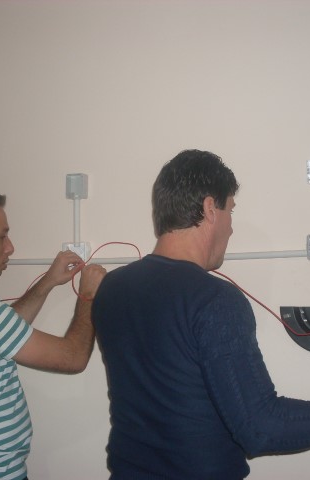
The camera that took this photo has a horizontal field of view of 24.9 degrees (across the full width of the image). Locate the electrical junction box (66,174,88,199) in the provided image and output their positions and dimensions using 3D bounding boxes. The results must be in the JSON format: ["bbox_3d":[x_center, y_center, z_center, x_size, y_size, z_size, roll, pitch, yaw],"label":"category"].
[{"bbox_3d":[-0.280,-0.194,2.504,0.064,0.084,0.049,-2,-6,18],"label":"electrical junction box"}]

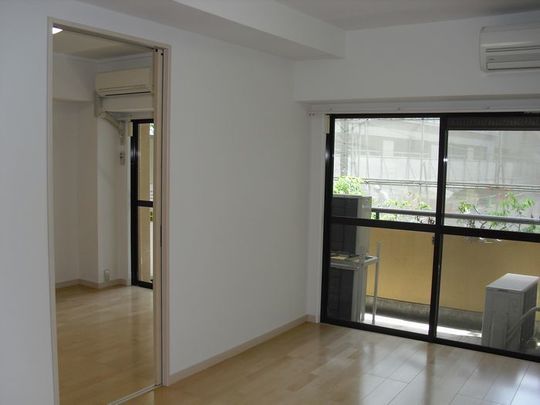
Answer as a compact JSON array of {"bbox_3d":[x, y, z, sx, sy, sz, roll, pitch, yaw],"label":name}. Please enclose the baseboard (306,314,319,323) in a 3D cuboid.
[{"bbox_3d":[0.373,1.020,4.920,0.100,0.060,0.020,5,6,33],"label":"baseboard"}]

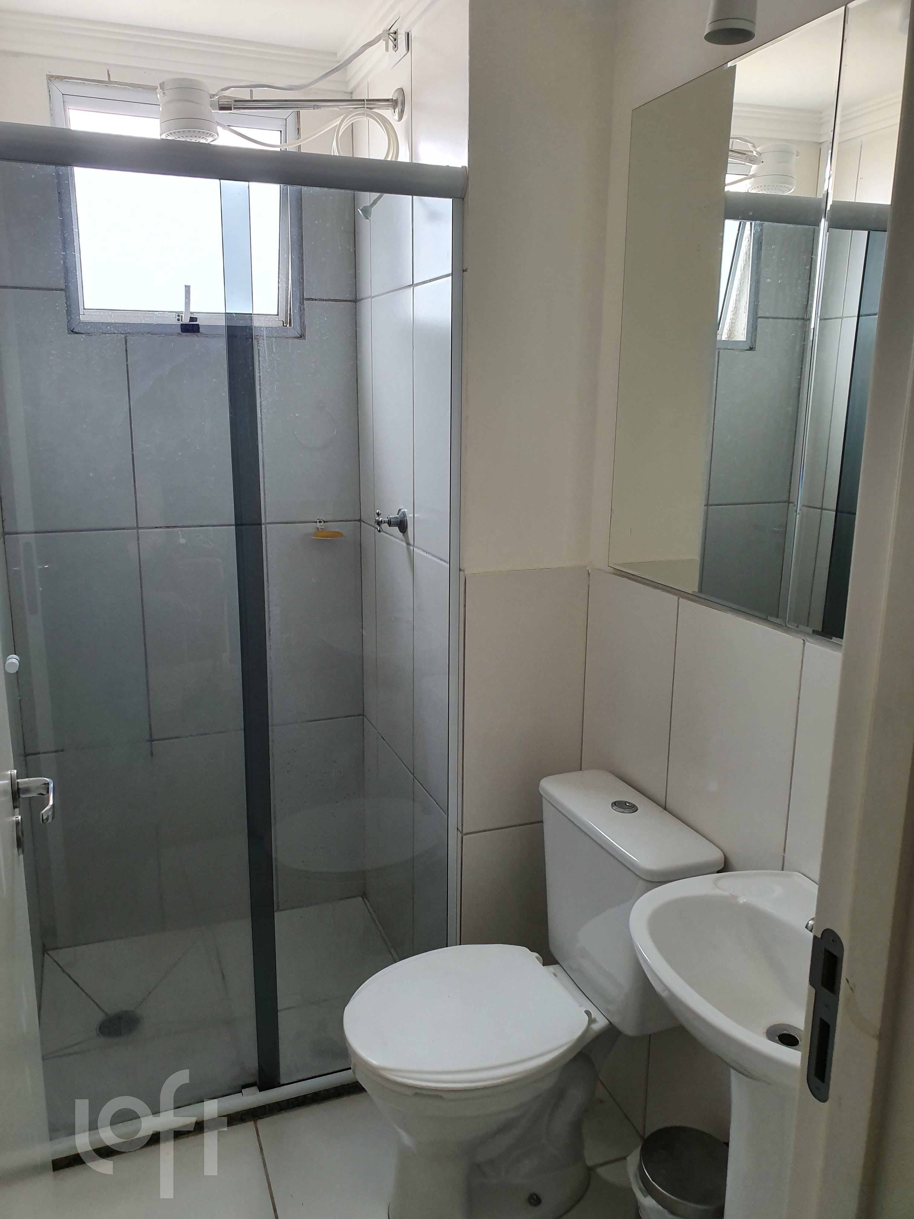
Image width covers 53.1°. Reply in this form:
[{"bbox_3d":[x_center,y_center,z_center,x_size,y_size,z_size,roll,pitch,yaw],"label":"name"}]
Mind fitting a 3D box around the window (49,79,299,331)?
[{"bbox_3d":[-0.660,-0.950,2.227,0.567,0.552,0.090,-4,14,-20],"label":"window"}]

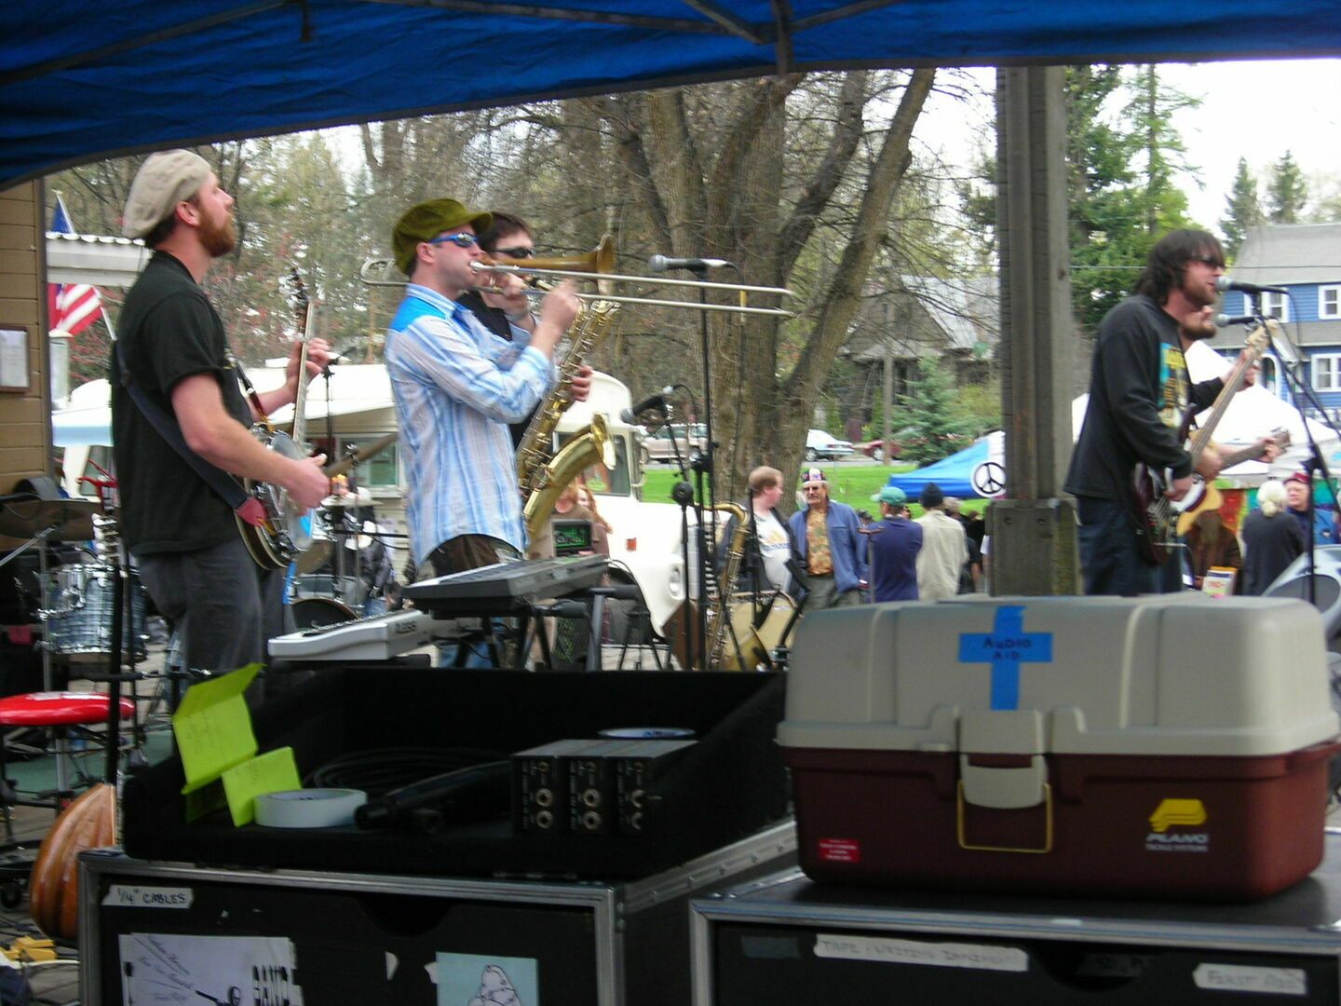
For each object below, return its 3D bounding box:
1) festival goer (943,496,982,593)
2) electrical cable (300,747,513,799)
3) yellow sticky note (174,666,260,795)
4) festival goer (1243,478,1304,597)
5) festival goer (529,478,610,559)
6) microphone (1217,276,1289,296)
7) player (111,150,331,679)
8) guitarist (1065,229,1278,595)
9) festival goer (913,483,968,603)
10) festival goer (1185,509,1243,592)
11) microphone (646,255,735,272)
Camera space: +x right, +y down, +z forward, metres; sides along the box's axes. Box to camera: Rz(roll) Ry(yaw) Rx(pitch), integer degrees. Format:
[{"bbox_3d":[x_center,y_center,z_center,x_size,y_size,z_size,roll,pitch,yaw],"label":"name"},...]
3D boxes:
[{"bbox_3d":[2.799,0.793,24.519,0.480,1.730,0.340,-1,1,3],"label":"festival goer"},{"bbox_3d":[-0.270,0.303,2.720,0.250,0.055,0.250,-2,0,0],"label":"electrical cable"},{"bbox_3d":[-0.446,0.224,2.480,0.080,0.122,0.050,-6,-5,8],"label":"yellow sticky note"},{"bbox_3d":[4.440,0.652,18.500,0.470,1.650,0.330,-2,0,18],"label":"festival goer"},{"bbox_3d":[-0.737,0.649,18.518,0.520,1.660,0.360,-2,1,-6],"label":"festival goer"},{"bbox_3d":[1.880,-0.700,8.150,0.228,0.052,0.052,7,2,9],"label":"microphone"},{"bbox_3d":[-1.061,0.075,6.070,0.500,1.830,0.580,-1,1,-3],"label":"player"},{"bbox_3d":[1.625,0.020,8.200,0.620,1.790,0.600,-2,0,16],"label":"guitarist"},{"bbox_3d":[2.326,0.706,21.520,0.490,1.780,0.340,-1,1,0],"label":"festival goer"},{"bbox_3d":[4.000,0.745,18.500,0.440,1.420,0.320,-2,0,6],"label":"festival goer"},{"bbox_3d":[0.054,-0.648,6.800,0.232,0.052,0.052,-1,0,0],"label":"microphone"}]

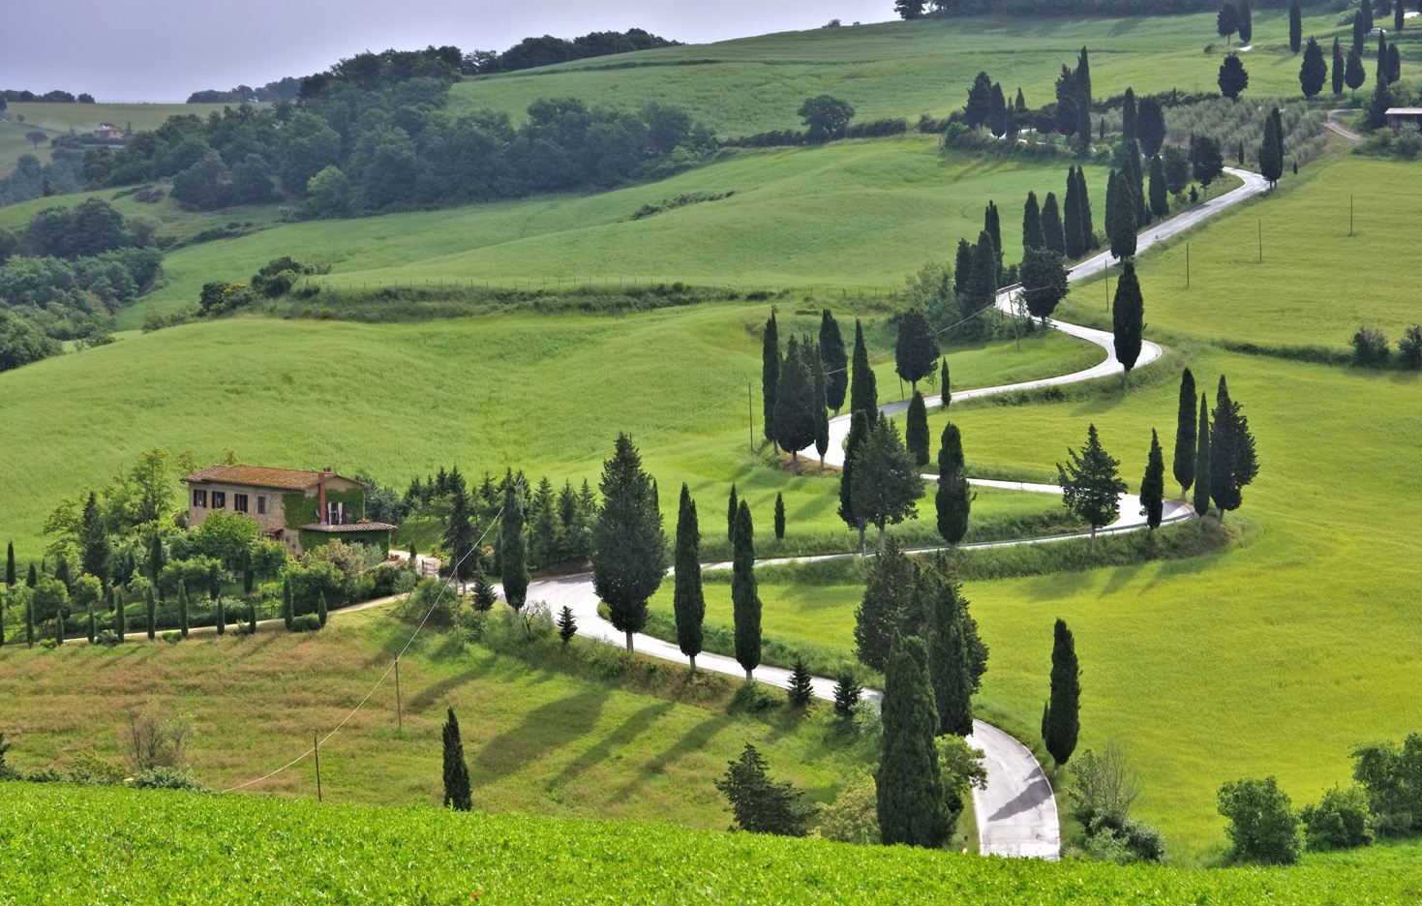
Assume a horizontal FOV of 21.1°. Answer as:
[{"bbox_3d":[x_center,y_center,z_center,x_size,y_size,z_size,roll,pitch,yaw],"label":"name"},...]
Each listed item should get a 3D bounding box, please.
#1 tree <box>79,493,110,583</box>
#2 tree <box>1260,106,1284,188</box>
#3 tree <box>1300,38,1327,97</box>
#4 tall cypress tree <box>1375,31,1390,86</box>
[{"bbox_3d":[-54.200,7.520,336.000,2.640,8.400,2.640,0,4,0],"label":"tree"},{"bbox_3d":[99.704,-54.348,680.000,3.950,14.620,3.950,0,4,0],"label":"tree"},{"bbox_3d":[141.240,-90.130,895.000,6.500,14.830,6.500,0,4,0],"label":"tree"},{"bbox_3d":[129.240,-75.510,735.000,2.720,11.350,2.670,0,4,0],"label":"tall cypress tree"}]

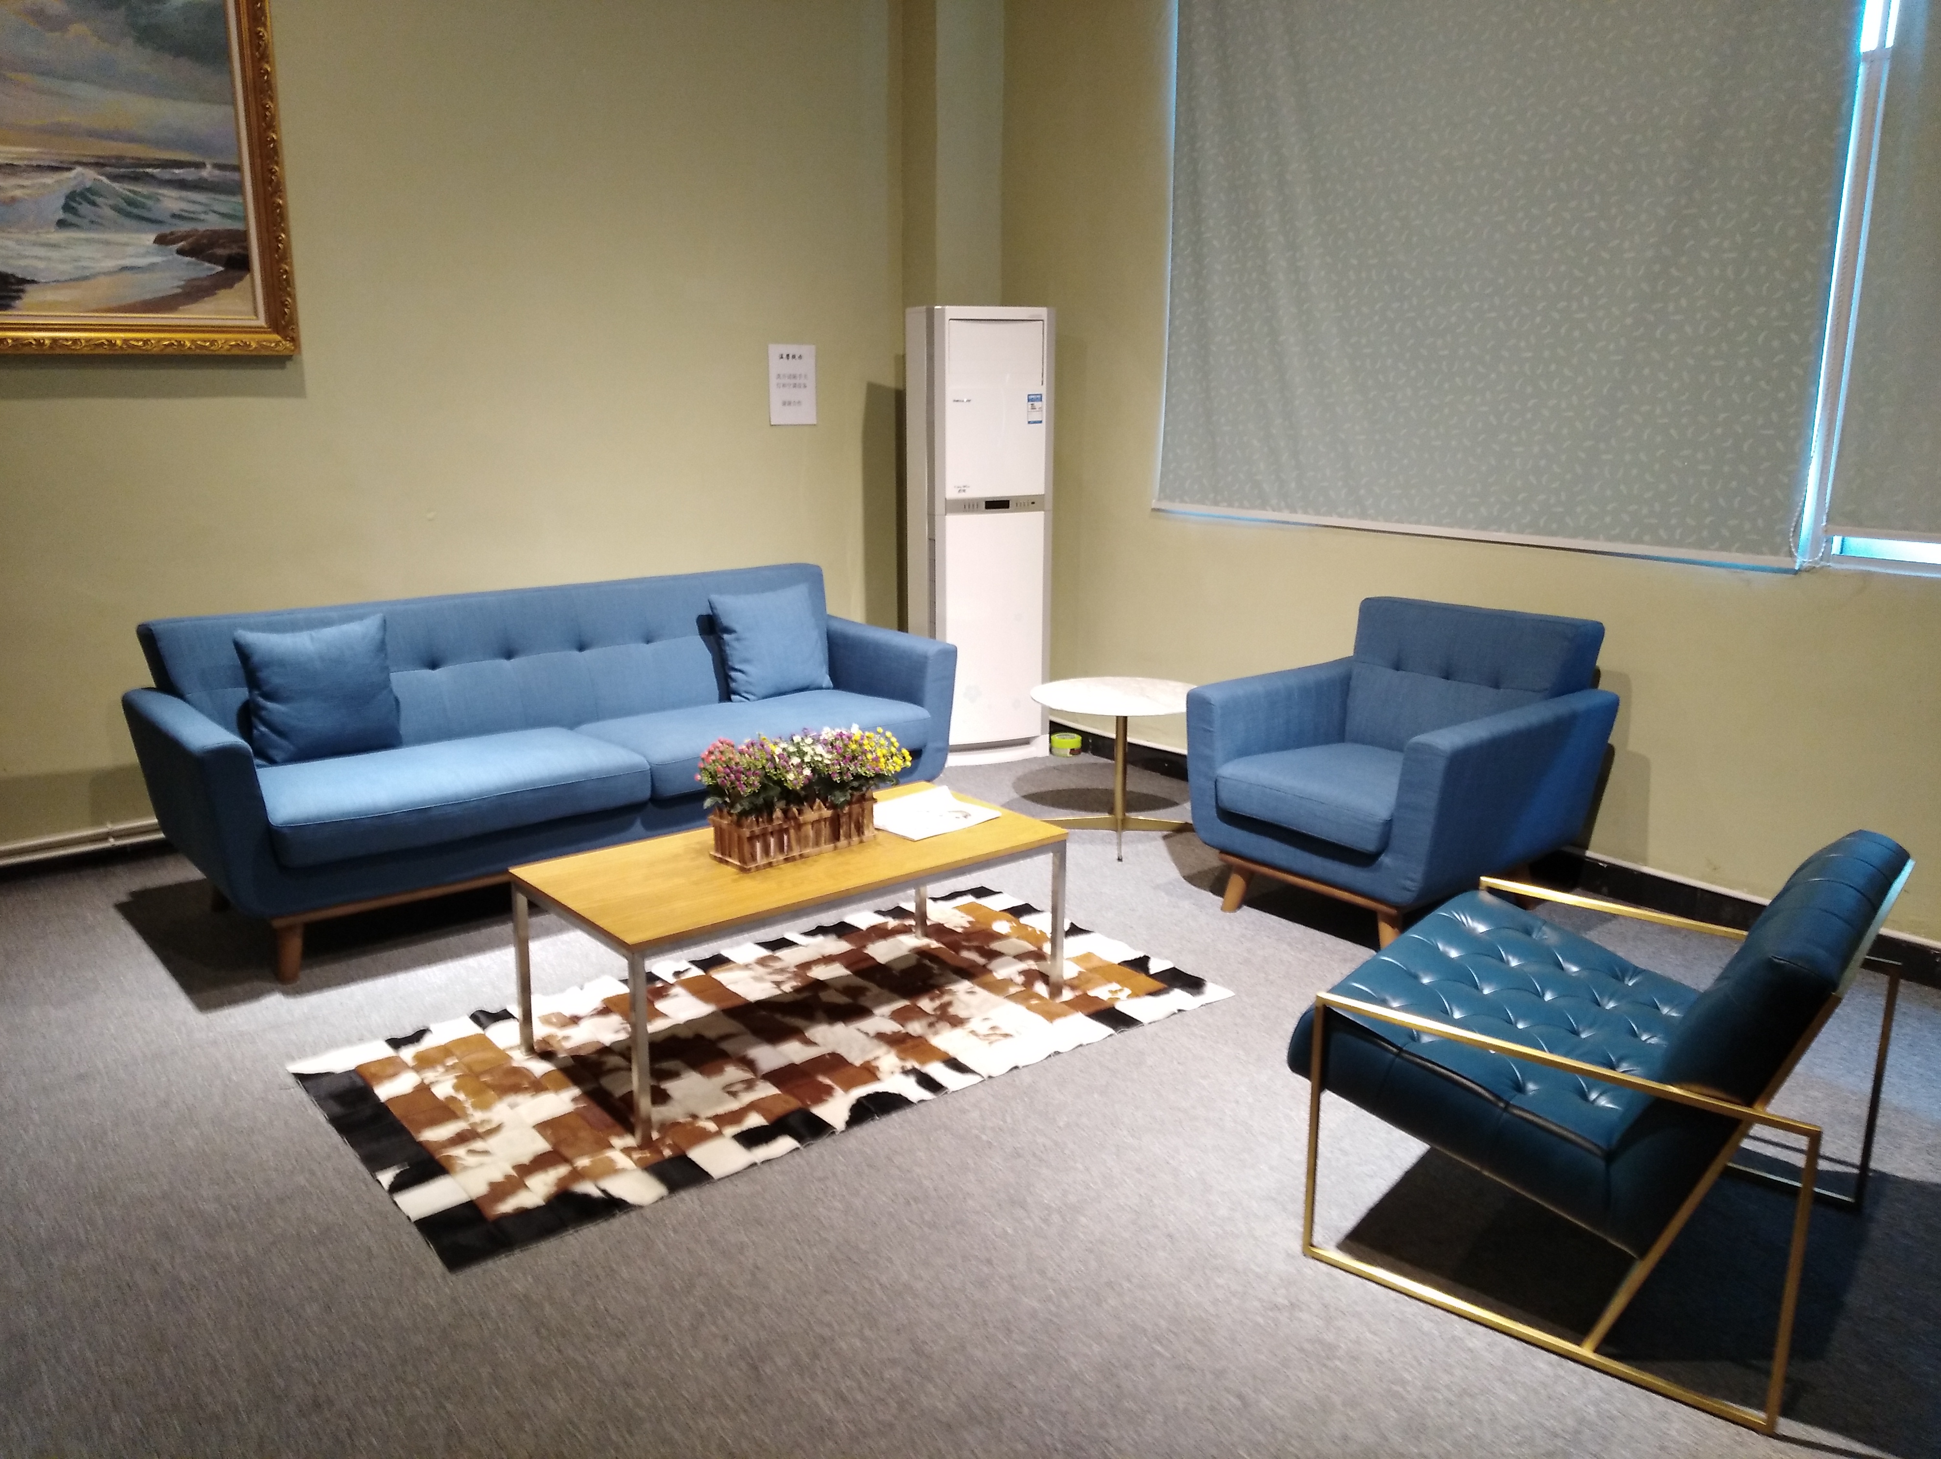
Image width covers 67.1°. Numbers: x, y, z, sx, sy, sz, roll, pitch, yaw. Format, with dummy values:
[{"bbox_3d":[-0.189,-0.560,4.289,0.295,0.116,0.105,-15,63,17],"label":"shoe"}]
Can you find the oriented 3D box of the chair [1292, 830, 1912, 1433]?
[{"bbox_3d":[1.089,0.542,2.558,0.803,0.713,0.794,10,16,37],"label":"chair"}]

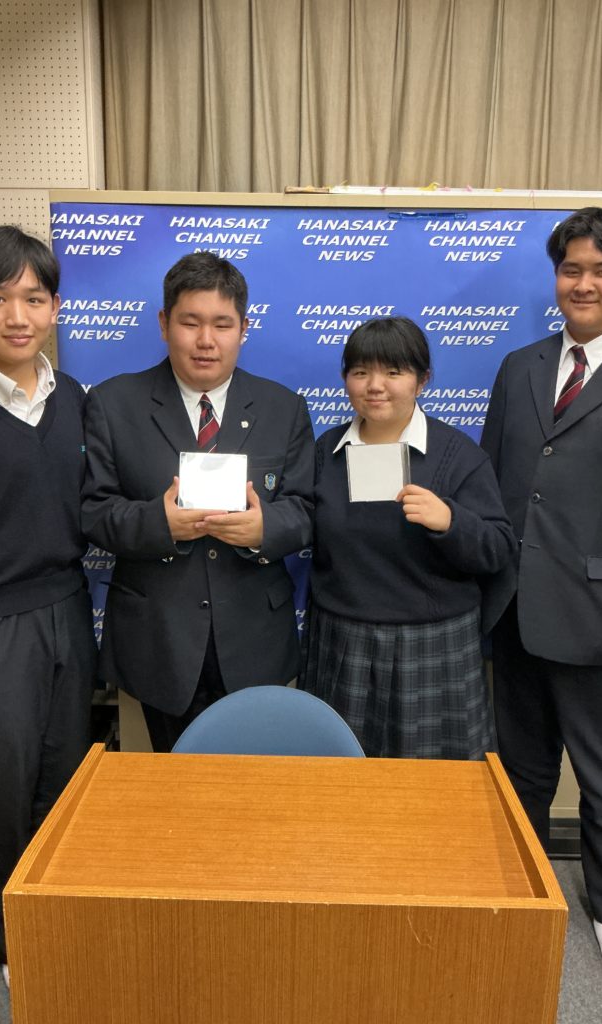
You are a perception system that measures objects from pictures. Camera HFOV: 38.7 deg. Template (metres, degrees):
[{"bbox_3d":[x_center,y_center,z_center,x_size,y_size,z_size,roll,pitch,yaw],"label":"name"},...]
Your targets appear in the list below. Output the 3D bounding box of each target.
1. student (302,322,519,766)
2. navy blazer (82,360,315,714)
[{"bbox_3d":[0.235,0.313,2.030,0.490,1.510,0.360,4,13,12],"label":"student"},{"bbox_3d":[-0.226,0.053,1.942,0.520,0.780,0.360,0,13,-6],"label":"navy blazer"}]

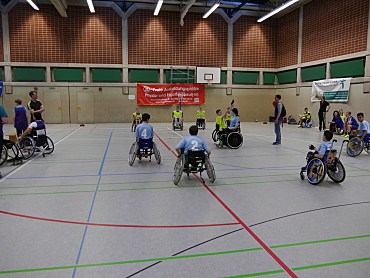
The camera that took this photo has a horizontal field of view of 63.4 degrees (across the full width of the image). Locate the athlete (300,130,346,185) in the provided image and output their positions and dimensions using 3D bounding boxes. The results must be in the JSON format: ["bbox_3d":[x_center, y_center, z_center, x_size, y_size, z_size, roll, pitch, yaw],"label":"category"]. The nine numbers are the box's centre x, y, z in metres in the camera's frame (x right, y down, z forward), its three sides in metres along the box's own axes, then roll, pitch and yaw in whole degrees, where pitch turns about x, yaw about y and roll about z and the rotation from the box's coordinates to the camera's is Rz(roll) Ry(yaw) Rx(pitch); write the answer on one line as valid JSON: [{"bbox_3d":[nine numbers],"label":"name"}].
[{"bbox_3d":[2.748,0.368,5.896,0.630,1.020,0.840,-3,8,-21],"label":"athlete"}]

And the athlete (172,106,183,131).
[{"bbox_3d":[-0.373,-1.060,15.440,0.590,1.210,0.880,0,8,-2],"label":"athlete"}]

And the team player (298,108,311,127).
[{"bbox_3d":[7.420,-1.329,18.519,0.760,1.170,0.500,-2,8,-14],"label":"team player"}]

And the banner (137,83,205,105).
[{"bbox_3d":[-0.936,-3.225,21.608,4.950,1.500,0.050,-1,8,-12],"label":"banner"}]

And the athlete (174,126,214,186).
[{"bbox_3d":[0.173,0.305,5.866,0.780,1.120,0.900,-1,8,-10],"label":"athlete"}]

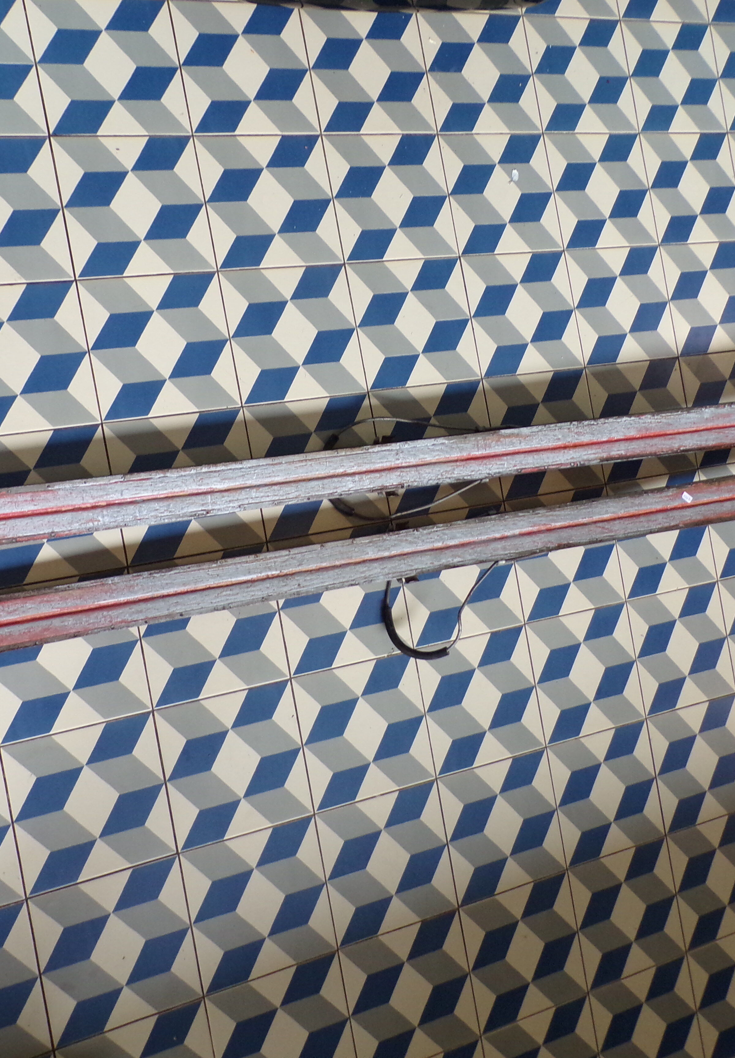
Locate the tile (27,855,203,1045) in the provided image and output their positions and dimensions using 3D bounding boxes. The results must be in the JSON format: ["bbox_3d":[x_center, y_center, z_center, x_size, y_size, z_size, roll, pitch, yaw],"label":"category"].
[{"bbox_3d":[-0.336,0.562,1.309,0.200,0.012,0.200,-10,90,-22],"label":"tile"}]

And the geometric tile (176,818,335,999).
[{"bbox_3d":[-0.154,0.528,1.385,0.198,0.012,0.198,-10,90,-22],"label":"geometric tile"}]

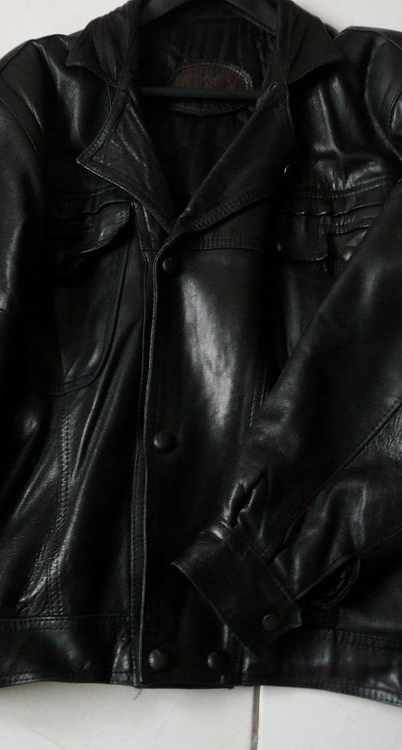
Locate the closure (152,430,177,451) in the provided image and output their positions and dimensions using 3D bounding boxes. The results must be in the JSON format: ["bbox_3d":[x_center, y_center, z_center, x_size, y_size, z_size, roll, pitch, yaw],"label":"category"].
[{"bbox_3d":[-0.030,0.055,0.673,0.016,0.006,0.016,0,74,1],"label":"closure"}]

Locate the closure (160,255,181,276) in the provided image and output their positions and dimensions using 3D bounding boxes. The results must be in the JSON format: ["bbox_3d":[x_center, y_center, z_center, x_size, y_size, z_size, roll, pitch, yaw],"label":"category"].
[{"bbox_3d":[-0.026,-0.095,0.703,0.016,0.006,0.016,0,74,1],"label":"closure"}]

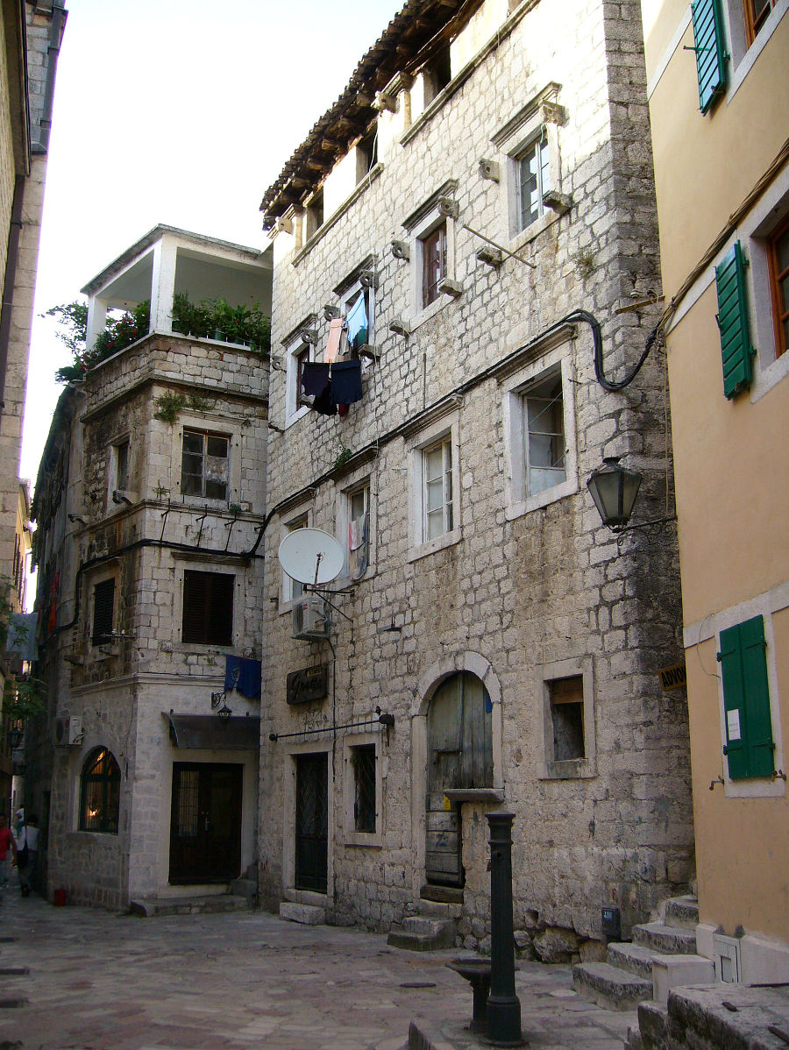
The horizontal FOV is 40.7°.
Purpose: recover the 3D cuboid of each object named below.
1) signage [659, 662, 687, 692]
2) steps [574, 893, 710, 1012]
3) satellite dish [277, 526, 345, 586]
[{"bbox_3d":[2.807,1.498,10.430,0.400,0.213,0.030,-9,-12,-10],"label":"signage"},{"bbox_3d":[2.408,3.702,9.226,1.200,0.780,1.400,5,-16,-17],"label":"steps"},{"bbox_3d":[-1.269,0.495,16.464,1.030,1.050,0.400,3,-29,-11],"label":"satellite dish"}]

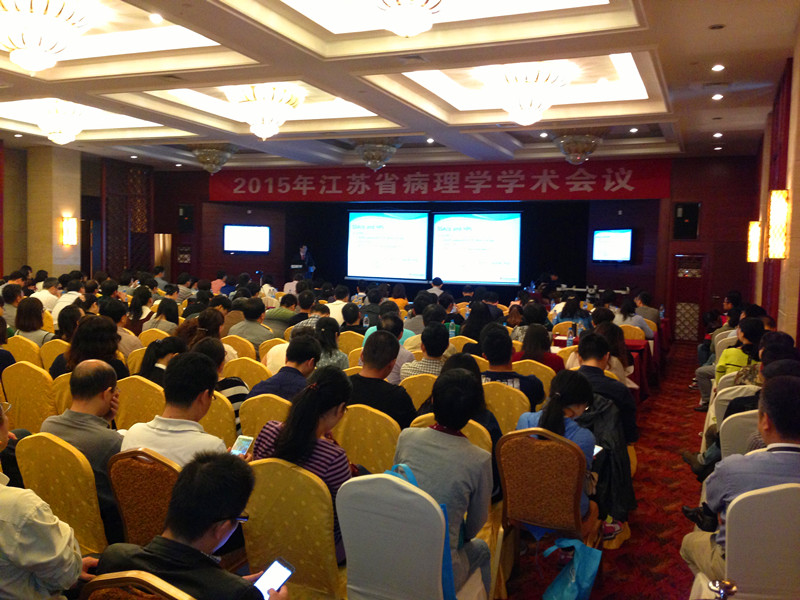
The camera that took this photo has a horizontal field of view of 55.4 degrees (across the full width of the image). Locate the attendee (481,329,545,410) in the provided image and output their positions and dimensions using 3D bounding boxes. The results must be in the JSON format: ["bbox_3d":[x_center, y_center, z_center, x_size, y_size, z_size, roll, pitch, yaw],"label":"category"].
[{"bbox_3d":[0.727,0.814,5.466,0.520,1.336,0.780,2,3,18],"label":"attendee"}]

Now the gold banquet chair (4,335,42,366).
[{"bbox_3d":[-3.453,0.800,7.445,0.460,0.935,0.560,3,3,22],"label":"gold banquet chair"}]

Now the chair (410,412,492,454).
[{"bbox_3d":[0.339,1.063,4.304,0.460,0.935,0.560,3,3,22],"label":"chair"}]

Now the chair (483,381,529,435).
[{"bbox_3d":[0.735,1.009,5.431,0.470,0.950,0.600,3,3,20],"label":"chair"}]

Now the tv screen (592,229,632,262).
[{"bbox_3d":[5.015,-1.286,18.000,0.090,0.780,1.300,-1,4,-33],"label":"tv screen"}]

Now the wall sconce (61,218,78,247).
[{"bbox_3d":[-8.070,-1.657,18.578,0.150,0.660,0.380,3,3,22],"label":"wall sconce"}]

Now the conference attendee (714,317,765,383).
[{"bbox_3d":[2.768,0.807,6.360,0.500,1.359,0.750,2,3,5],"label":"conference attendee"}]

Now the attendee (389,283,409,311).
[{"bbox_3d":[0.082,0.426,12.795,0.480,1.320,0.780,3,3,23],"label":"attendee"}]

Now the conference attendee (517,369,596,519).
[{"bbox_3d":[0.853,0.968,4.178,0.480,1.200,0.820,3,3,23],"label":"conference attendee"}]

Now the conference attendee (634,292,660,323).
[{"bbox_3d":[3.636,0.554,11.508,0.500,1.364,0.750,2,3,10],"label":"conference attendee"}]

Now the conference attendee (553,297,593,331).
[{"bbox_3d":[2.553,0.584,11.149,0.480,1.300,0.780,3,3,23],"label":"conference attendee"}]

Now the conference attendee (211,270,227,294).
[{"bbox_3d":[-3.780,0.117,16.447,0.480,1.360,0.780,3,3,23],"label":"conference attendee"}]

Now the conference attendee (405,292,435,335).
[{"bbox_3d":[0.320,0.563,9.802,0.500,1.358,0.750,2,3,18],"label":"conference attendee"}]

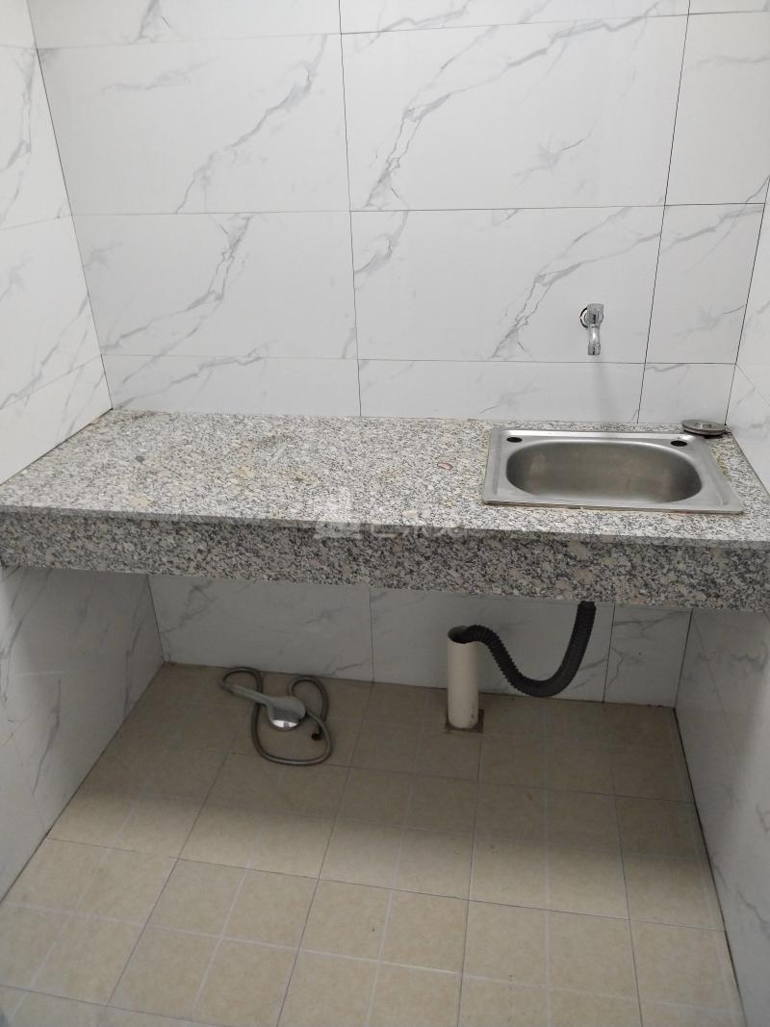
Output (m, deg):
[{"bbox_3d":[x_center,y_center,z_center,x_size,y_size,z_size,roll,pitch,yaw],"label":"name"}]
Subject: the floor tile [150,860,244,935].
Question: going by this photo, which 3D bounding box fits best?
[{"bbox_3d":[-0.366,0.759,1.520,0.150,0.010,0.150,3,28,10],"label":"floor tile"}]

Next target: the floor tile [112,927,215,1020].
[{"bbox_3d":[-0.394,0.829,1.393,0.149,0.010,0.149,3,28,10],"label":"floor tile"}]

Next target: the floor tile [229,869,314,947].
[{"bbox_3d":[-0.219,0.765,1.496,0.150,0.010,0.150,3,28,10],"label":"floor tile"}]

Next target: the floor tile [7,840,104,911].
[{"bbox_3d":[-0.662,0.746,1.575,0.150,0.010,0.150,3,28,10],"label":"floor tile"}]

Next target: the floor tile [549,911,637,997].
[{"bbox_3d":[0.371,0.798,1.395,0.150,0.010,0.150,3,28,10],"label":"floor tile"}]

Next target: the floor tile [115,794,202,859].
[{"bbox_3d":[-0.488,0.682,1.678,0.150,0.010,0.150,3,28,10],"label":"floor tile"}]

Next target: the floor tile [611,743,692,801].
[{"bbox_3d":[0.597,0.598,1.762,0.150,0.010,0.150,3,28,10],"label":"floor tile"}]

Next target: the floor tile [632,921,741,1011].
[{"bbox_3d":[0.528,0.808,1.371,0.169,0.010,0.150,3,28,10],"label":"floor tile"}]

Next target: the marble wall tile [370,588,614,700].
[{"bbox_3d":[0.263,0.338,1.969,0.600,0.290,0.010,3,28,10],"label":"marble wall tile"}]

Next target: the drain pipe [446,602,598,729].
[{"bbox_3d":[0.302,0.324,1.768,0.317,0.500,0.176,3,28,10],"label":"drain pipe"}]

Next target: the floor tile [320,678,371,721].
[{"bbox_3d":[-0.114,0.494,2.018,0.150,0.010,0.150,3,28,10],"label":"floor tile"}]

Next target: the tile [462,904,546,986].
[{"bbox_3d":[0.224,0.790,1.421,0.150,0.010,0.150,3,28,10],"label":"tile"}]

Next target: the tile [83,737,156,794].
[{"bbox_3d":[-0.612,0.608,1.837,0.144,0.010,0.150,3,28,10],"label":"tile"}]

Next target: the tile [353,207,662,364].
[{"bbox_3d":[0.233,-0.457,1.559,0.600,0.300,0.010,3,28,10],"label":"tile"}]

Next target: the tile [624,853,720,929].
[{"bbox_3d":[0.553,0.740,1.502,0.167,0.010,0.150,3,28,10],"label":"tile"}]

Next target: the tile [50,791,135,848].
[{"bbox_3d":[-0.636,0.674,1.703,0.150,0.010,0.150,3,28,10],"label":"tile"}]

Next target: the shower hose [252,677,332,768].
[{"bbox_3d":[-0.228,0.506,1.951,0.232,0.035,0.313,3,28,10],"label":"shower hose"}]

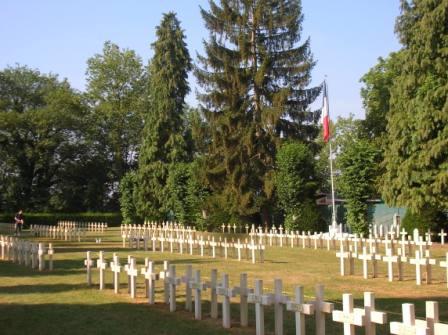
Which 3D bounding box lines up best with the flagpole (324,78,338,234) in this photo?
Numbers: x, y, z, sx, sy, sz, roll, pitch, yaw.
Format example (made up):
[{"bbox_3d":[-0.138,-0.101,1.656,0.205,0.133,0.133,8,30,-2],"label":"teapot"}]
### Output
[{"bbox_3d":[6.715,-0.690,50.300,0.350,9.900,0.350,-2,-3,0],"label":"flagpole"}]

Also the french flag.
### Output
[{"bbox_3d":[6.433,-3.514,50.300,0.500,3.800,0.350,-1,-3,0],"label":"french flag"}]

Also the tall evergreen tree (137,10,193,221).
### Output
[{"bbox_3d":[-6.124,-4.941,82.500,5.800,22.000,5.800,-1,-3,0],"label":"tall evergreen tree"}]

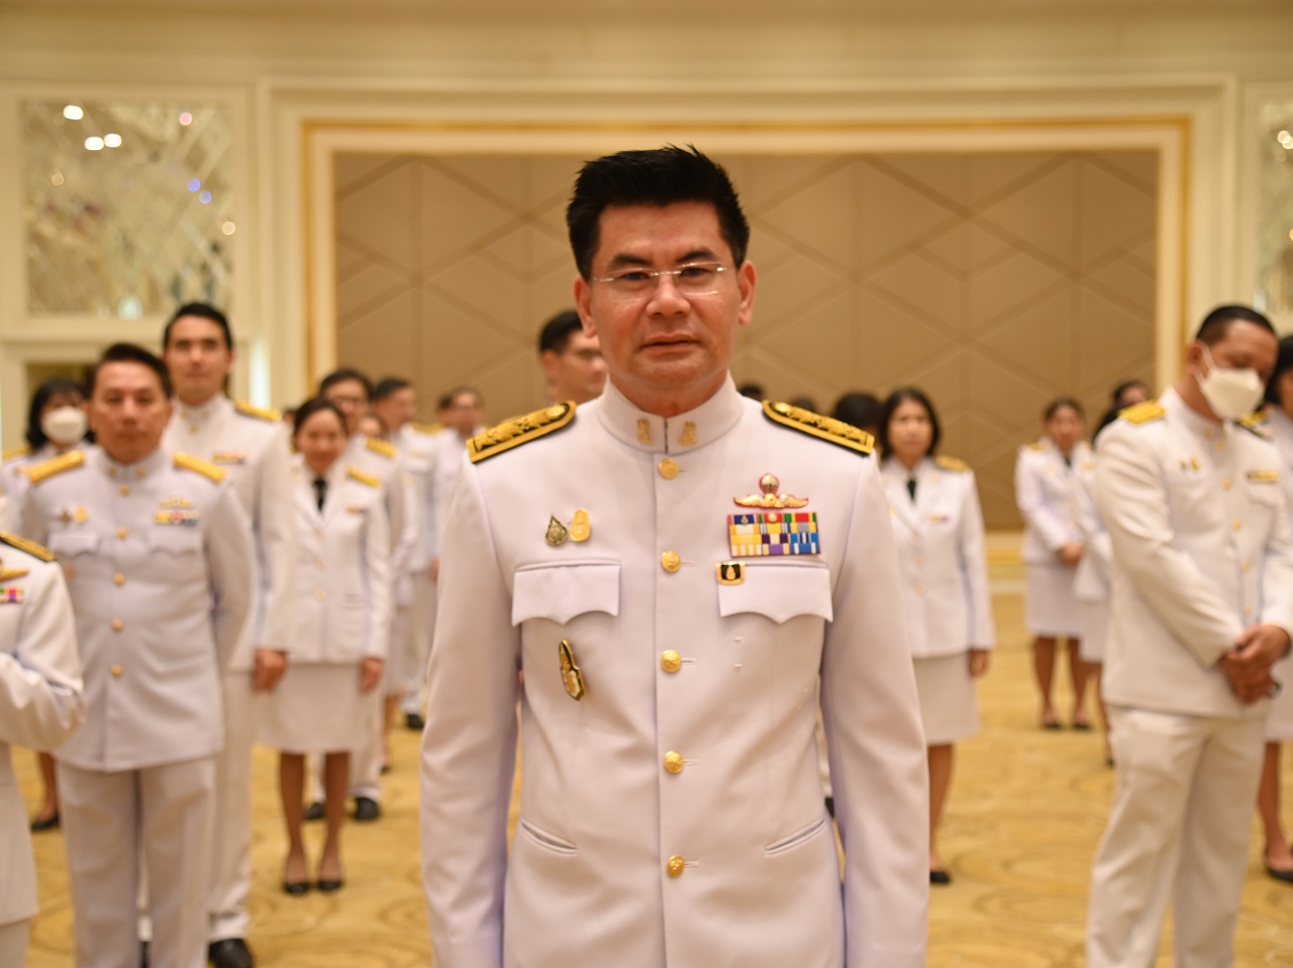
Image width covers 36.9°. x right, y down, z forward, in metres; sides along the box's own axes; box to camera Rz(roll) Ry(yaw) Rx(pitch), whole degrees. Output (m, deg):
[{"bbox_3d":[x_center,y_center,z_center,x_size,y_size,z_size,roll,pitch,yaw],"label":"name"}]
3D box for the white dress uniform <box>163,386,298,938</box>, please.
[{"bbox_3d":[-1.209,0.497,5.200,0.520,1.480,0.300,0,1,-7],"label":"white dress uniform"}]

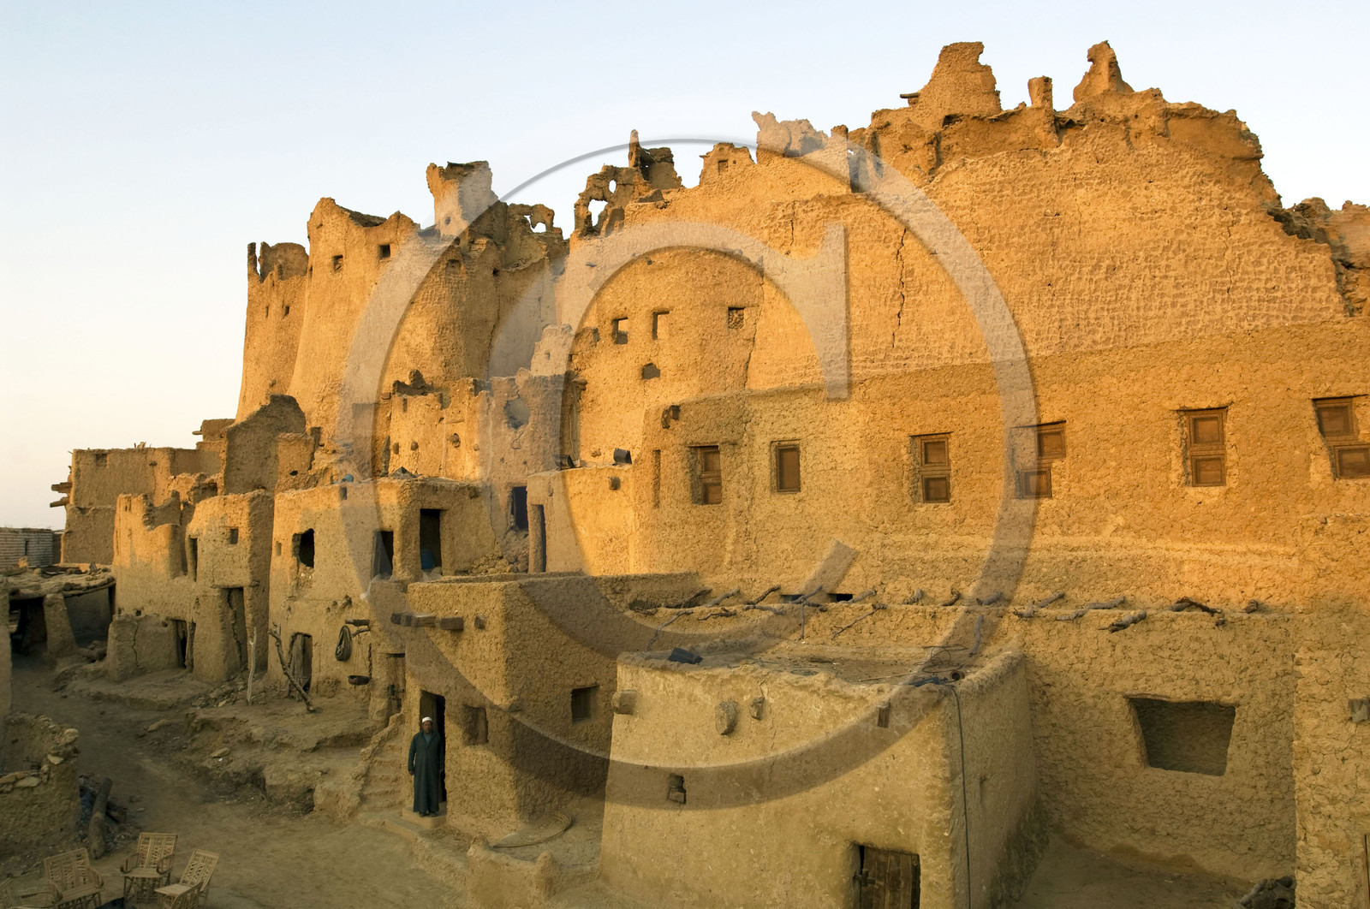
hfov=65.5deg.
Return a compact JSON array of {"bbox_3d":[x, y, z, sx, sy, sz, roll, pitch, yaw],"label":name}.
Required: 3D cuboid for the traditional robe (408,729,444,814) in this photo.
[{"bbox_3d":[-4.503,5.517,18.500,0.600,1.450,0.350,0,-5,-9],"label":"traditional robe"}]

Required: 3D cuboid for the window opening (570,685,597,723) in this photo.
[{"bbox_3d":[-1.787,4.406,18.800,0.200,0.580,0.520,-5,-6,44],"label":"window opening"}]

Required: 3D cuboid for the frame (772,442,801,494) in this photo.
[{"bbox_3d":[1.883,0.245,19.500,0.480,0.930,0.180,-3,-5,22],"label":"frame"}]

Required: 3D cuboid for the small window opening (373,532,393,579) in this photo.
[{"bbox_3d":[-6.314,2.102,22.300,0.300,1.030,0.580,4,-6,-41],"label":"small window opening"}]

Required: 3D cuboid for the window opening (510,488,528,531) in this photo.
[{"bbox_3d":[-4.130,1.389,26.500,0.520,1.080,0.300,-1,-5,14],"label":"window opening"}]

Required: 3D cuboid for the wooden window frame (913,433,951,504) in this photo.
[{"bbox_3d":[4.261,0.239,18.300,0.600,1.180,0.200,-3,-5,30],"label":"wooden window frame"}]

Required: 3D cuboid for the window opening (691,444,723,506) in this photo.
[{"bbox_3d":[0.425,0.404,20.600,0.620,1.140,0.200,-3,-5,28],"label":"window opening"}]

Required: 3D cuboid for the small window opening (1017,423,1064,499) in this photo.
[{"bbox_3d":[6.540,0.127,19.600,0.780,1.360,0.180,-3,-6,37],"label":"small window opening"}]

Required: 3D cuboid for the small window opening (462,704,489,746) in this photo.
[{"bbox_3d":[-3.688,4.764,18.750,0.620,0.700,0.280,-4,-6,40],"label":"small window opening"}]

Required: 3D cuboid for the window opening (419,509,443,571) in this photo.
[{"bbox_3d":[-5.494,1.862,23.000,0.520,1.330,0.220,3,-6,-38],"label":"window opening"}]

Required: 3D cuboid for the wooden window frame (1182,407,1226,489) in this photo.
[{"bbox_3d":[7.959,-0.107,16.300,0.620,1.200,0.150,-4,-5,33],"label":"wooden window frame"}]

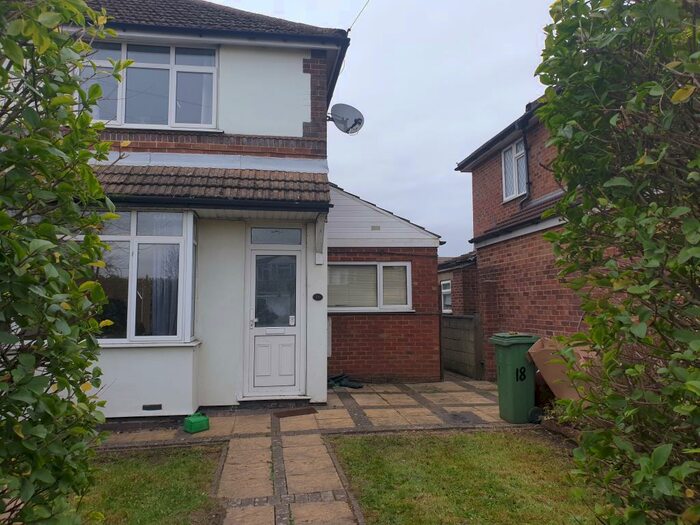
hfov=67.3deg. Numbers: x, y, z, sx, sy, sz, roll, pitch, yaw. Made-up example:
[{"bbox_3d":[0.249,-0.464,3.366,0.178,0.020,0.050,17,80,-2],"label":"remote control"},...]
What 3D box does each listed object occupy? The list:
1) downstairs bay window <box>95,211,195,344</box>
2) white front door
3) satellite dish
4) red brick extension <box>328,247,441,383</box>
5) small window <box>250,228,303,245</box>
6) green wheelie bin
[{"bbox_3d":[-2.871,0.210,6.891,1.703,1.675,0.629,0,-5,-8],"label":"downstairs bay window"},{"bbox_3d":[-1.056,0.857,7.499,0.850,2.087,0.080,0,-5,-8],"label":"white front door"},{"bbox_3d":[-0.037,-2.129,7.800,0.550,0.520,0.320,3,-18,-36],"label":"satellite dish"},{"bbox_3d":[0.489,1.022,10.515,2.128,2.442,2.000,0,-5,-6],"label":"red brick extension"},{"bbox_3d":[-1.058,-0.368,7.587,0.754,0.253,0.060,0,-5,-8],"label":"small window"},{"bbox_3d":[2.041,1.373,6.397,0.530,1.030,0.475,1,-5,-10],"label":"green wheelie bin"}]

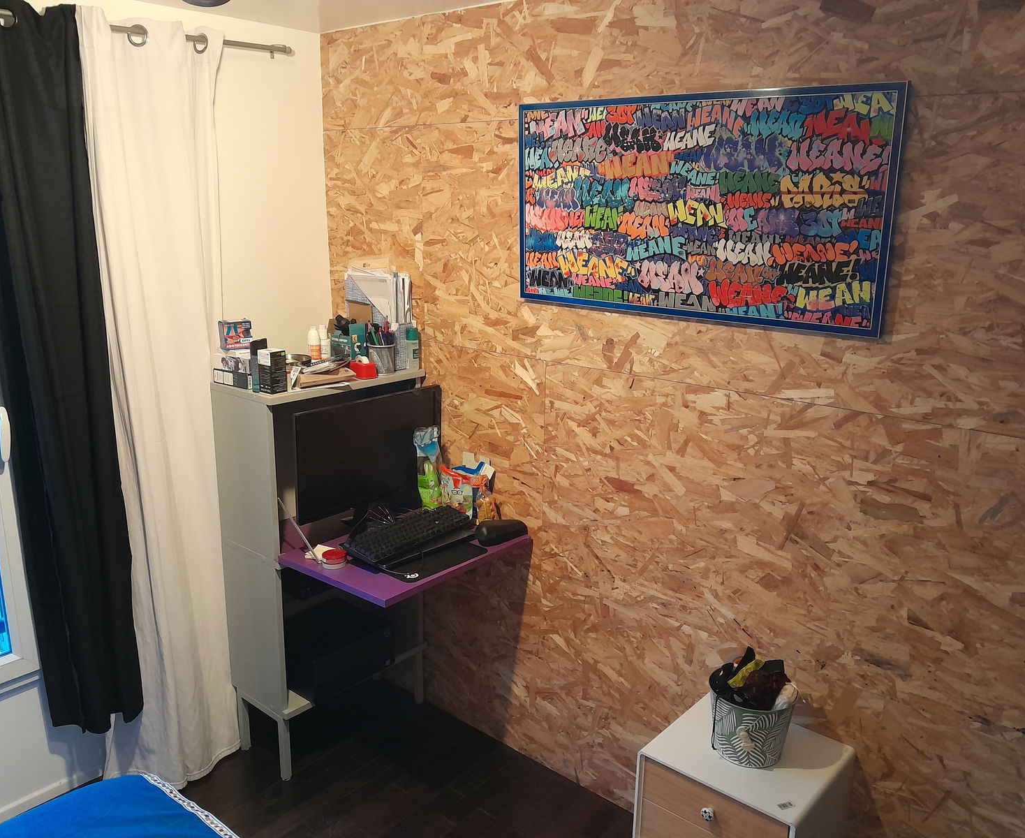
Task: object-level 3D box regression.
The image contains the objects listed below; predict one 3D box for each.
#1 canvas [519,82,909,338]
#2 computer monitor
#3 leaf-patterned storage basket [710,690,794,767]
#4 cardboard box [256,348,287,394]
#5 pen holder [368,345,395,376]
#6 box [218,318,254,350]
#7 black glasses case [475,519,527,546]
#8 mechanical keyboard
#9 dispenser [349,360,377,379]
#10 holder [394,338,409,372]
[{"bbox_3d":[0.423,-0.525,2.093,1.010,0.532,0.025,12,18,37],"label":"canvas"},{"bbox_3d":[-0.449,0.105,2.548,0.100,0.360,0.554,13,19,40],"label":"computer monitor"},{"bbox_3d":[0.577,0.722,2.033,0.207,0.170,0.207,12,18,37],"label":"leaf-patterned storage basket"},{"bbox_3d":[-0.695,-0.138,2.430,0.054,0.120,0.057,10,17,32],"label":"cardboard box"},{"bbox_3d":[-0.425,-0.196,2.728,0.090,0.095,0.090,1,14,0],"label":"pen holder"},{"bbox_3d":[-0.839,-0.256,2.545,0.088,0.090,0.050,-9,17,-34],"label":"box"},{"bbox_3d":[-0.035,0.343,2.580,0.152,0.056,0.072,-12,20,-42],"label":"black glasses case"},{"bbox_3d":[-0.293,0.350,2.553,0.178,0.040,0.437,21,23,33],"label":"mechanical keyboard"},{"bbox_3d":[-0.479,-0.162,2.672,0.085,0.056,0.050,14,19,42],"label":"dispenser"},{"bbox_3d":[-0.393,-0.223,2.790,0.075,0.115,0.066,12,18,37],"label":"holder"}]

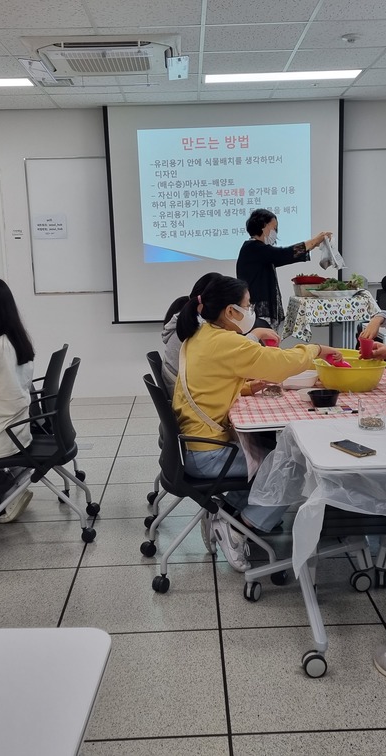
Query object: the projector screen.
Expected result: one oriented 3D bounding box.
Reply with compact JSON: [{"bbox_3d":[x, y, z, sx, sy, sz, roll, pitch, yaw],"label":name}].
[{"bbox_3d":[0.302,-1.472,6.843,2.120,1.910,0.050,-2,10,0],"label":"projector screen"}]

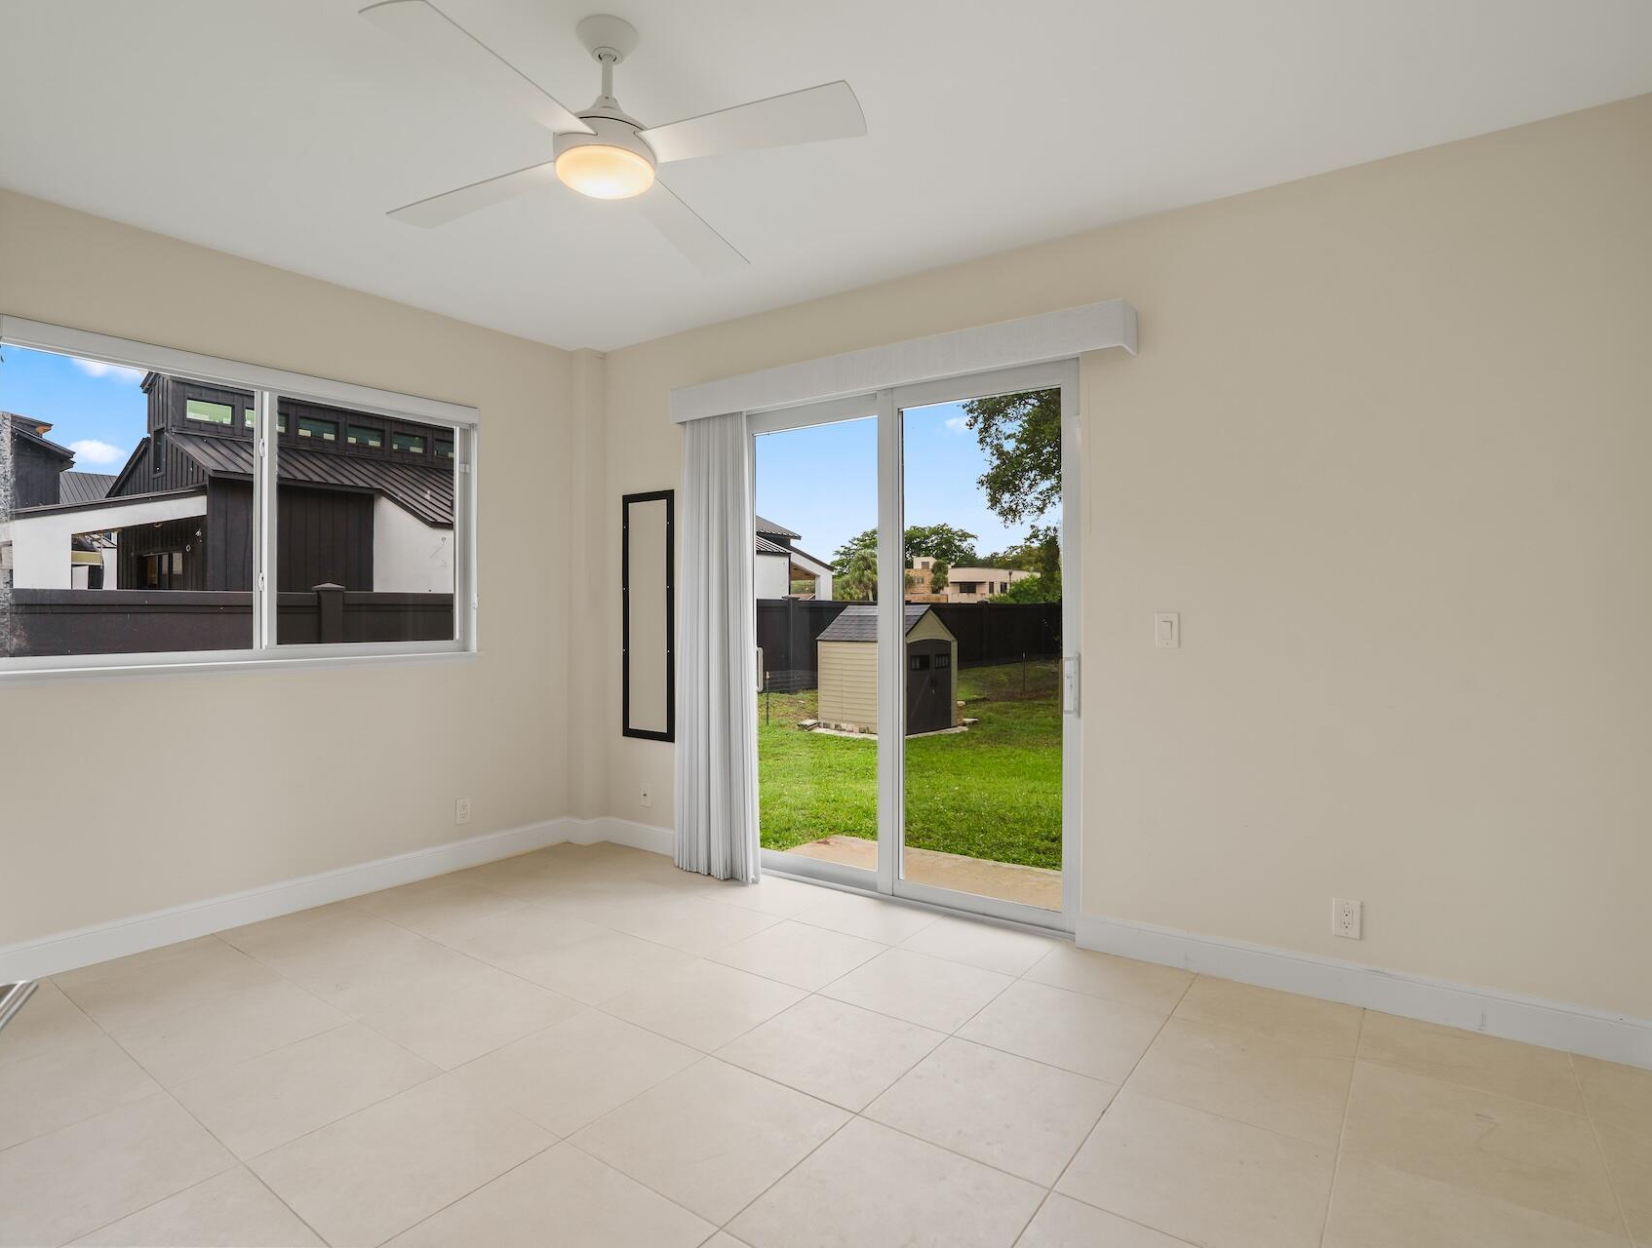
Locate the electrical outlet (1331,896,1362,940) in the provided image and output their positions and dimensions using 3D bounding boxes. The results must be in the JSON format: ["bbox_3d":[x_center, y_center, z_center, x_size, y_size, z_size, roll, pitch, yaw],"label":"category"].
[{"bbox_3d":[1.675,0.949,2.675,0.077,0.126,0.010,0,1,33],"label":"electrical outlet"}]

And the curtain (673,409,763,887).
[{"bbox_3d":[-0.523,0.088,3.966,0.484,2.213,0.104,0,1,33],"label":"curtain"}]

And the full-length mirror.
[{"bbox_3d":[-0.922,-0.039,4.319,0.370,1.281,0.020,0,1,33],"label":"full-length mirror"}]

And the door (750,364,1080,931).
[{"bbox_3d":[0.288,0.097,3.621,1.630,2.223,0.109,0,1,33],"label":"door"}]

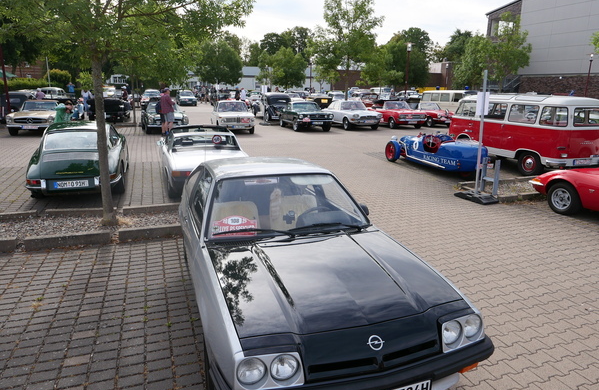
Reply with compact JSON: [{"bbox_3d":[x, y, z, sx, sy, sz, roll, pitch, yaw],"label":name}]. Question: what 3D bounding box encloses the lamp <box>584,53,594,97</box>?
[{"bbox_3d":[22.214,-8.357,31.123,0.650,5.000,0.650,1,15,0],"label":"lamp"}]

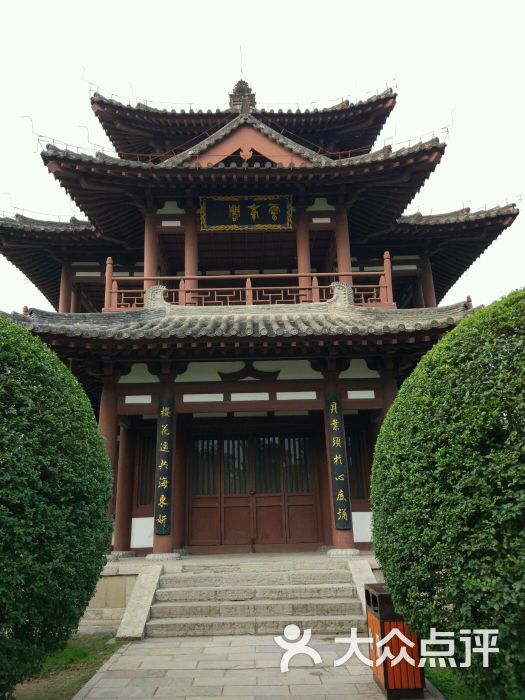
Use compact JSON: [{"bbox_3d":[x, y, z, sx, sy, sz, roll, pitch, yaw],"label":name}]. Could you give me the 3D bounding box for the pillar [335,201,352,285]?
[{"bbox_3d":[1.915,-2.128,13.178,0.290,2.762,0.290,-1,-16,-1],"label":"pillar"}]

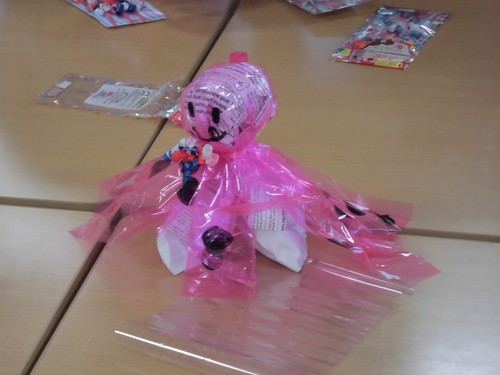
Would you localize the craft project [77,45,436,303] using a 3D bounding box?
[{"bbox_3d":[0.006,-0.031,1.576,0.385,0.208,0.243,7,27,15],"label":"craft project"}]

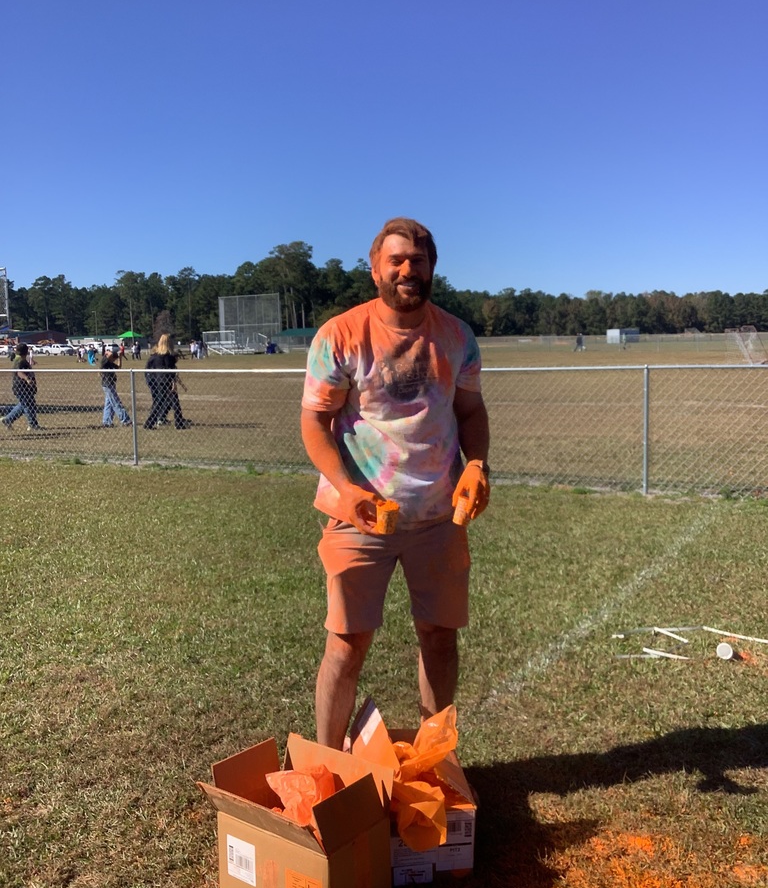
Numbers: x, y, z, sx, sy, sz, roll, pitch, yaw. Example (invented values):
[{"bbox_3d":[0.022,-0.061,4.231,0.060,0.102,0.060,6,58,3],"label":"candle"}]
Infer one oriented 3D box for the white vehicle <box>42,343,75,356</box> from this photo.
[{"bbox_3d":[-51.984,-14.934,146.000,5.700,1.930,2.000,2,7,28],"label":"white vehicle"}]

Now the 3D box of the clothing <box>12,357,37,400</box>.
[{"bbox_3d":[-6.625,-1.207,16.900,0.420,0.800,0.460,-2,6,-6],"label":"clothing"}]

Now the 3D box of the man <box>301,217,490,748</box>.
[{"bbox_3d":[0.041,0.228,3.000,0.610,1.860,0.450,-2,6,-7],"label":"man"}]

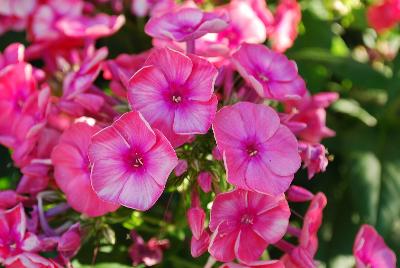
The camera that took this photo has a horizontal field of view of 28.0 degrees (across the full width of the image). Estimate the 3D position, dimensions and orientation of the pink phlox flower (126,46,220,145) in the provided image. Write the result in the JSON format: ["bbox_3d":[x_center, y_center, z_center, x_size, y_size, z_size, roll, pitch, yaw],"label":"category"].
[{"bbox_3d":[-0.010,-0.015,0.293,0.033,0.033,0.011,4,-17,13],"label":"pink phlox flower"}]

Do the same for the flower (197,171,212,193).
[{"bbox_3d":[0.002,0.018,0.308,0.005,0.009,0.005,-3,6,0],"label":"flower"}]

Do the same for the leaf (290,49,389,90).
[{"bbox_3d":[0.069,-0.032,0.400,0.046,0.007,0.022,16,49,7],"label":"leaf"}]

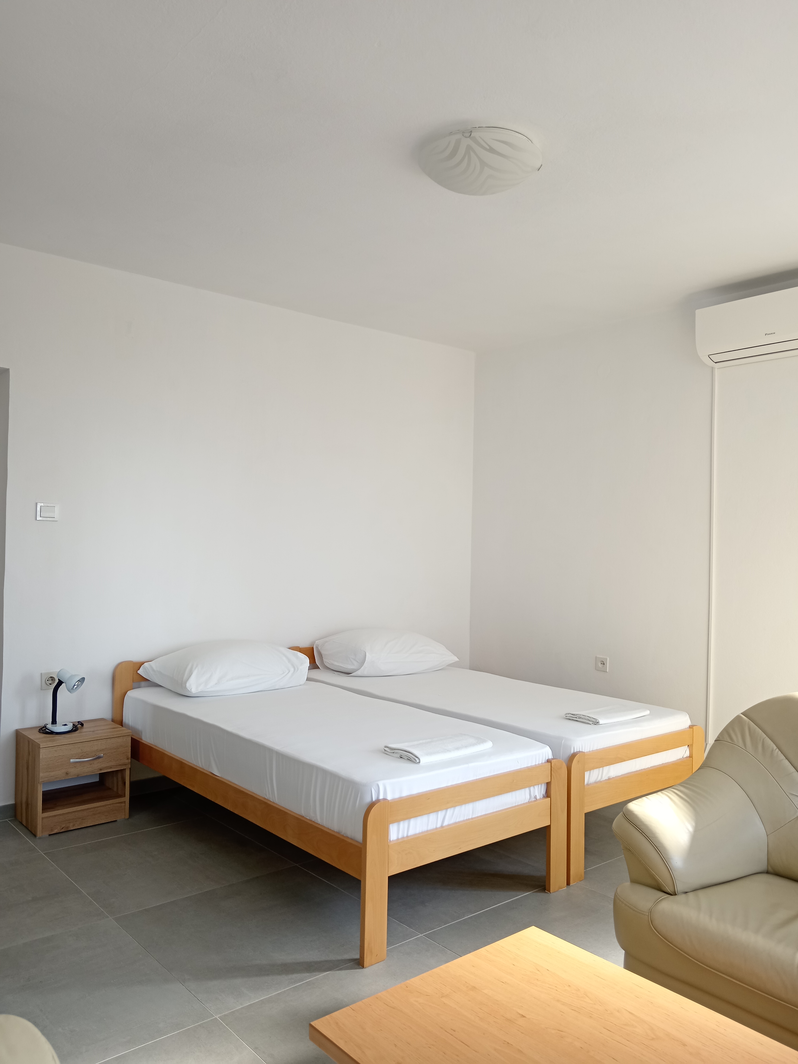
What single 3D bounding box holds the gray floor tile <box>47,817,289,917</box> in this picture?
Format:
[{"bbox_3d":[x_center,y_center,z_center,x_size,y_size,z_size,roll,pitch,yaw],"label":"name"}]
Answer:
[{"bbox_3d":[-0.950,1.347,3.409,0.759,0.010,0.759,1,-1,-40],"label":"gray floor tile"}]

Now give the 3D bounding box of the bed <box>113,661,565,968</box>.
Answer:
[{"bbox_3d":[-0.390,1.010,3.669,0.983,0.686,2.071,1,-1,-40],"label":"bed"}]

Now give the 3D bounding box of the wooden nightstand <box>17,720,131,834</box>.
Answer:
[{"bbox_3d":[-1.514,1.135,3.875,0.416,0.403,0.326,1,-1,-40],"label":"wooden nightstand"}]

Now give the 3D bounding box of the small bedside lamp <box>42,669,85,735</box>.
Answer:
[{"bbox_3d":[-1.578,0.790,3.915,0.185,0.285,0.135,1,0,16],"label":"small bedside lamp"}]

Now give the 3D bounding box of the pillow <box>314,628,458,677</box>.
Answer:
[{"bbox_3d":[-0.065,0.688,4.925,0.732,0.230,0.492,1,-1,-40],"label":"pillow"}]

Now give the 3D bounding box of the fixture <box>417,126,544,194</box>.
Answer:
[{"bbox_3d":[0.274,-1.236,2.818,0.419,0.134,0.419,1,0,0],"label":"fixture"}]

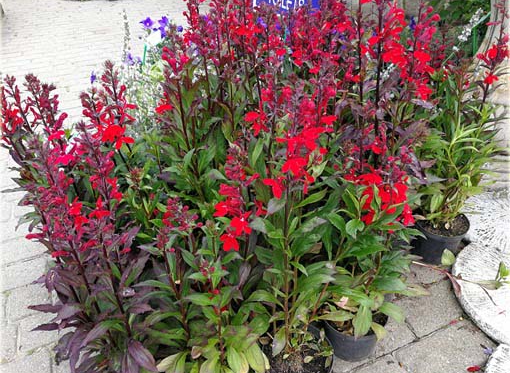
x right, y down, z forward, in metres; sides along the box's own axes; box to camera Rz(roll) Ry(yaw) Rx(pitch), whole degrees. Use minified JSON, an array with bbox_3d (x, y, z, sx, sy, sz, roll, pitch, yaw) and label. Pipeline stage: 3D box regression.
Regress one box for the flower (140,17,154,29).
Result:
[{"bbox_3d":[-0.454,-0.688,1.680,0.057,0.043,0.045,2,35,4],"label":"flower"}]

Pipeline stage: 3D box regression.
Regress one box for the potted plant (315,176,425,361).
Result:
[{"bbox_3d":[0.303,0.252,1.111,0.257,0.572,0.257,0,34,0],"label":"potted plant"}]

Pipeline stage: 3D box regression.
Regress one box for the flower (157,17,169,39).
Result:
[{"bbox_3d":[-0.391,-0.667,1.680,0.050,0.083,0.050,-7,35,-8],"label":"flower"}]

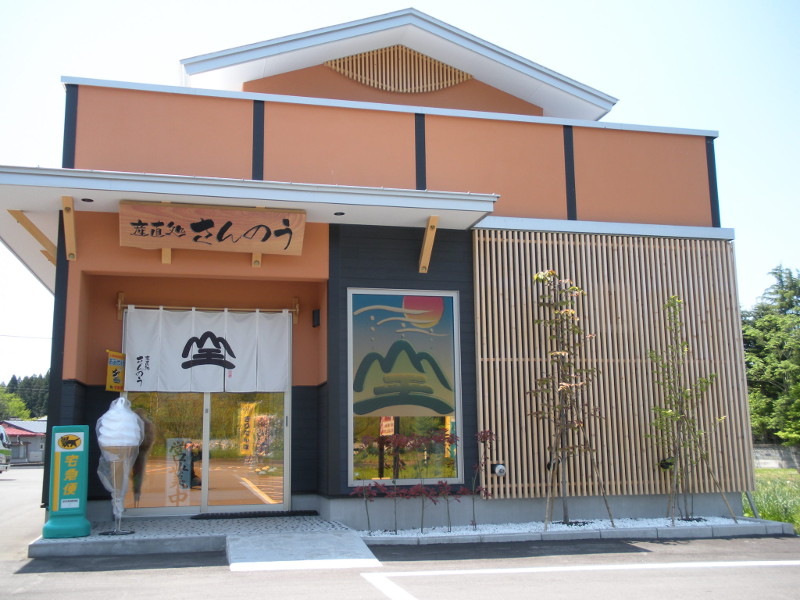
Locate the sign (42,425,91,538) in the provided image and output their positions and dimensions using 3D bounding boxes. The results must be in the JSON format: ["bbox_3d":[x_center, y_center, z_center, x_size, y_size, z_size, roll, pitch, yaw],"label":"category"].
[{"bbox_3d":[-2.977,1.637,7.547,0.400,0.980,0.290,2,-10,-14],"label":"sign"}]

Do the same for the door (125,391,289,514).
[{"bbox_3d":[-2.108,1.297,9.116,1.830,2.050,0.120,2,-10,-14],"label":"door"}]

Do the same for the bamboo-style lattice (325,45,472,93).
[{"bbox_3d":[0.005,-2.916,10.483,1.900,0.645,0.090,2,-10,-14],"label":"bamboo-style lattice"}]

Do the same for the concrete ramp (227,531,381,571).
[{"bbox_3d":[-0.822,2.069,6.871,1.160,0.160,1.050,2,-10,-14],"label":"concrete ramp"}]

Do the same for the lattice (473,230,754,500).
[{"bbox_3d":[2.438,0.706,9.458,3.290,2.950,0.120,2,-10,-14],"label":"lattice"}]

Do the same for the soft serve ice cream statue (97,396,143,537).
[{"bbox_3d":[-2.592,1.520,7.683,0.410,1.235,0.400,2,-10,-14],"label":"soft serve ice cream statue"}]

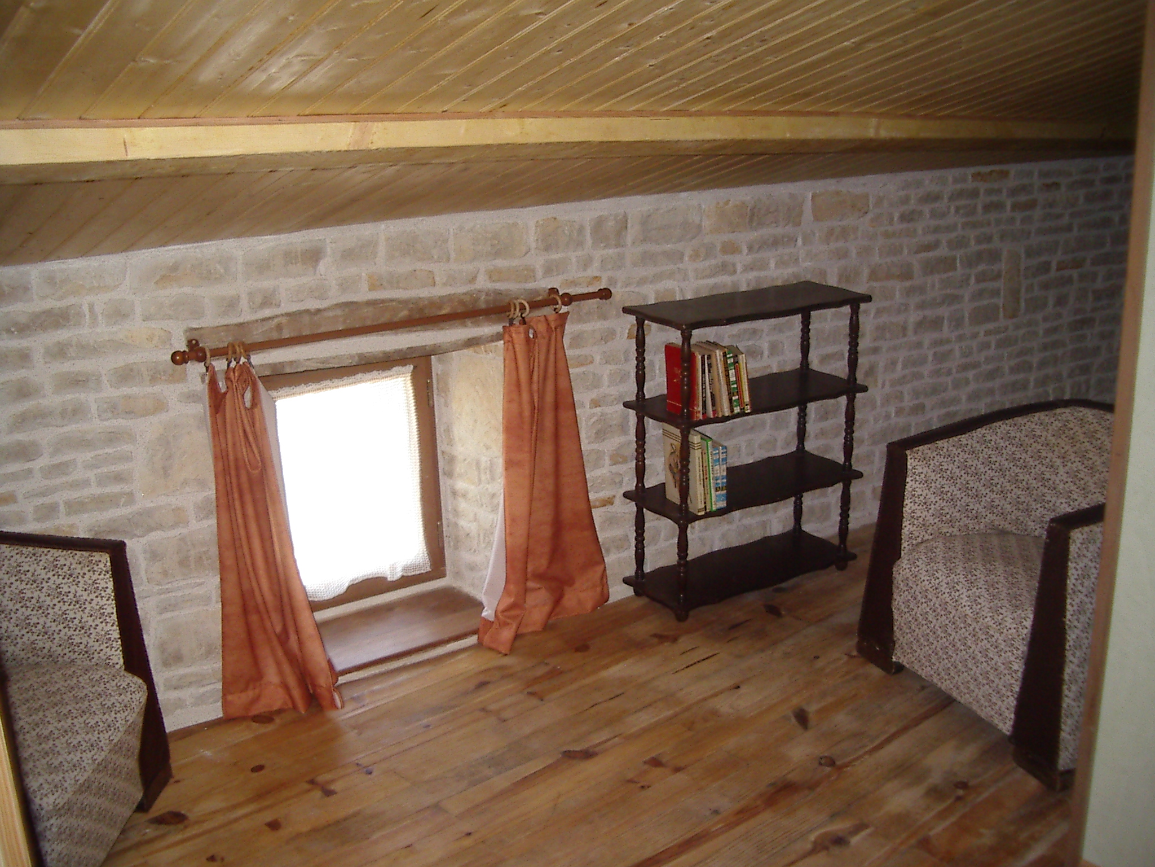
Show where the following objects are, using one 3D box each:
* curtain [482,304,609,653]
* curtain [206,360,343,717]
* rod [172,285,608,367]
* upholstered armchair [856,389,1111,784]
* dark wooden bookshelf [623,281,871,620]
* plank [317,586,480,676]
[{"bbox_3d":[-0.058,0.130,3.625,0.441,0.953,0.135,-11,19,-34],"label":"curtain"},{"bbox_3d":[-0.756,0.274,3.131,0.304,0.953,0.135,-11,19,-34],"label":"curtain"},{"bbox_3d":[-0.422,-0.283,3.250,1.265,0.054,0.081,-11,19,-34],"label":"rod"},{"bbox_3d":[1.261,0.315,3.250,0.738,0.765,0.802,-7,17,-23],"label":"upholstered armchair"},{"bbox_3d":[0.533,0.045,3.971,0.762,0.918,0.309,-11,19,-33],"label":"dark wooden bookshelf"},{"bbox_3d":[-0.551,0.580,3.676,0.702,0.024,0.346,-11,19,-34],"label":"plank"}]

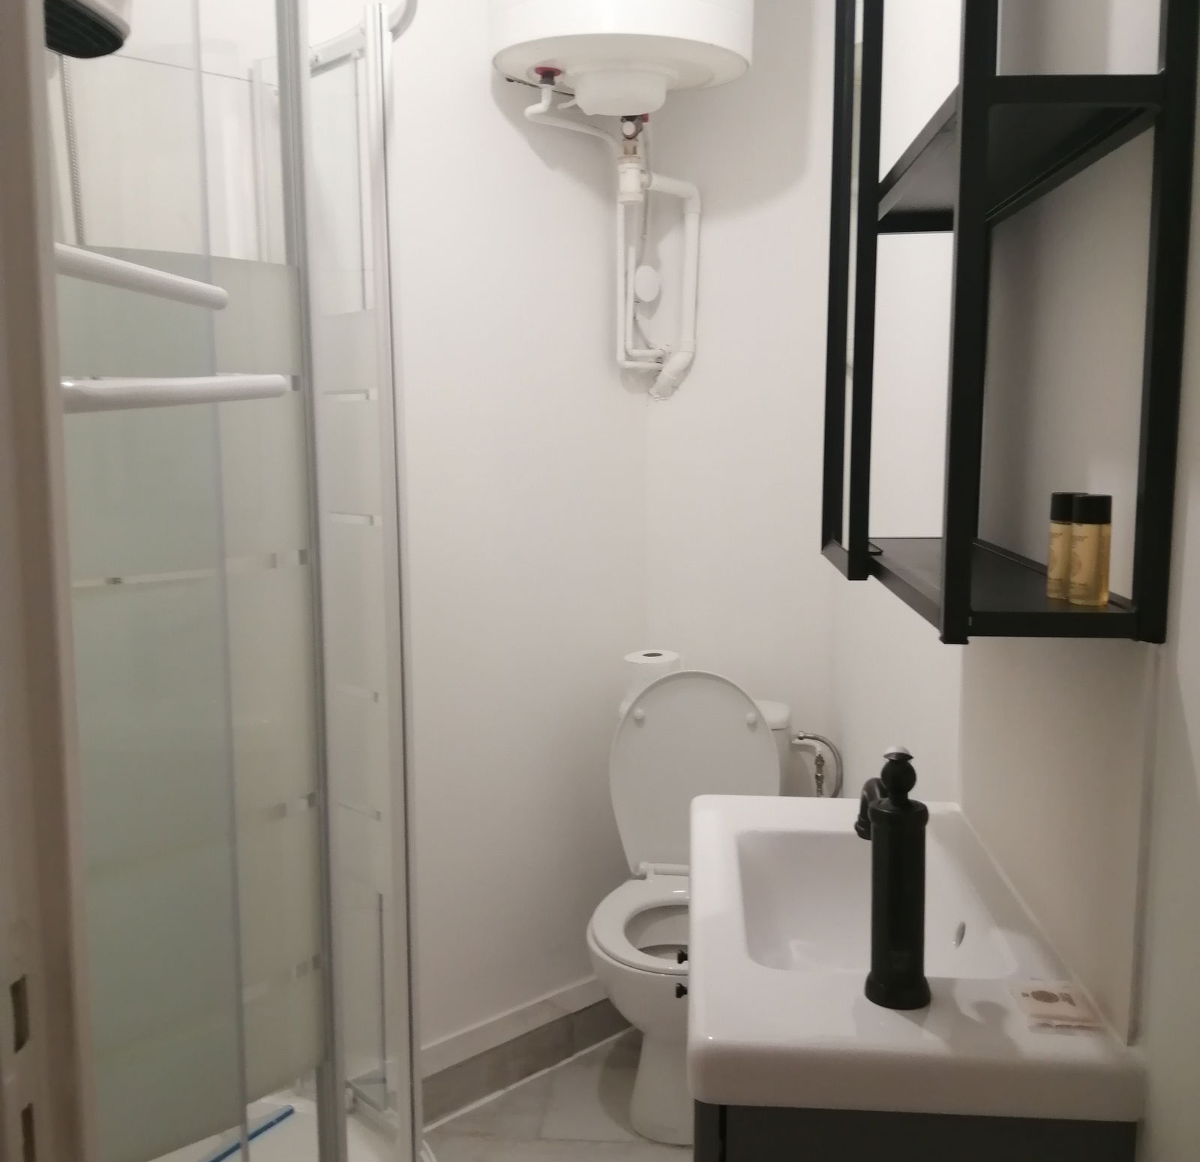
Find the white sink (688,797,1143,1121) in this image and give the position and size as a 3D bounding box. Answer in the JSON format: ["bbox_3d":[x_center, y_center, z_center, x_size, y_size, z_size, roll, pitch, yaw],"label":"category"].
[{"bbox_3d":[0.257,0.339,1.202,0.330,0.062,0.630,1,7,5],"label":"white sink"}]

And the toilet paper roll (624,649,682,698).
[{"bbox_3d":[0.112,0.207,2.541,0.120,0.097,0.120,0,7,0],"label":"toilet paper roll"}]

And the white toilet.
[{"bbox_3d":[0.184,0.625,2.359,0.375,0.850,0.650,1,7,6],"label":"white toilet"}]

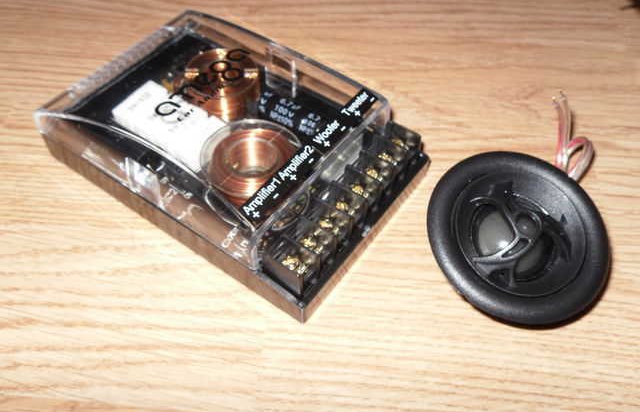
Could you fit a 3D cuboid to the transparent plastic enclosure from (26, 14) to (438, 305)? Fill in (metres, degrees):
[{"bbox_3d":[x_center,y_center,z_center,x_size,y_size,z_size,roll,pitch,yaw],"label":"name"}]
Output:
[{"bbox_3d":[-0.032,-0.028,0.246,0.126,0.036,0.084,30,56,20],"label":"transparent plastic enclosure"}]

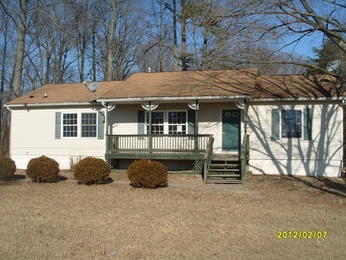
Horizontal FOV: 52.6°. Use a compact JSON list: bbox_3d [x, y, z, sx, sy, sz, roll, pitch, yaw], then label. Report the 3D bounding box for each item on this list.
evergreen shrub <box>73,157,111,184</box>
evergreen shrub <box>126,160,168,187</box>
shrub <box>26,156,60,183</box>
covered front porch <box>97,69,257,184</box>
[{"bbox_3d":[-3.415,1.735,14.757,1.550,1.130,1.550,0,-2,13],"label":"evergreen shrub"},{"bbox_3d":[-1.003,1.727,13.940,1.580,1.120,1.580,0,-2,0],"label":"evergreen shrub"},{"bbox_3d":[-5.713,1.739,15.445,1.460,1.140,1.460,0,-2,13],"label":"shrub"},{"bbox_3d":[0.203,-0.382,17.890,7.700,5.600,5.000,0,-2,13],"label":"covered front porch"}]

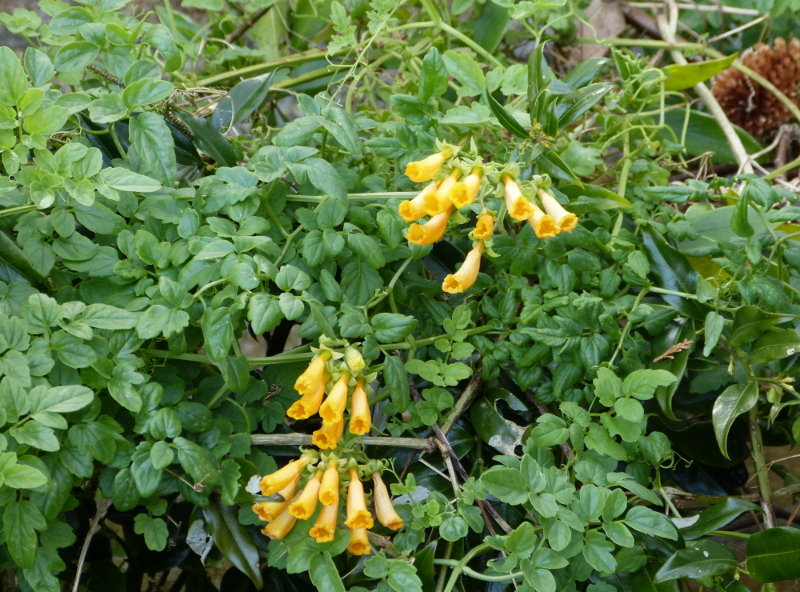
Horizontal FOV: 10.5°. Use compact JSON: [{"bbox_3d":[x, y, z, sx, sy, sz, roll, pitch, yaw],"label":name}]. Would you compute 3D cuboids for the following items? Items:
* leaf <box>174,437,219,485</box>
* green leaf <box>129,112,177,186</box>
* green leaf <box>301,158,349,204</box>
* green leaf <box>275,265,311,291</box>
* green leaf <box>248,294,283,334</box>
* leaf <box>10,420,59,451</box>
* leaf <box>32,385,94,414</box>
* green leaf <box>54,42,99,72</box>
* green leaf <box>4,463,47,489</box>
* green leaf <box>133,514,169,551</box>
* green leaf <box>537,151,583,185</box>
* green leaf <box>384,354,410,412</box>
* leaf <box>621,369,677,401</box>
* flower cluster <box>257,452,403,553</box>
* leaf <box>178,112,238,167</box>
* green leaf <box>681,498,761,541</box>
[{"bbox_3d":[-0.121,0.098,2.580,0.019,0.010,0.036,-38,77,-22],"label":"leaf"},{"bbox_3d":[-0.125,-0.074,2.200,0.019,0.007,0.044,-20,70,-15],"label":"green leaf"},{"bbox_3d":[-0.036,-0.056,2.129,0.016,0.008,0.031,-34,74,-31],"label":"green leaf"},{"bbox_3d":[-0.054,-0.009,2.170,0.017,0.006,0.015,16,61,9],"label":"green leaf"},{"bbox_3d":[-0.081,0.011,2.620,0.021,0.008,0.026,4,64,9],"label":"green leaf"},{"bbox_3d":[-0.172,0.067,2.043,0.024,0.006,0.014,21,59,3],"label":"leaf"},{"bbox_3d":[-0.181,0.056,2.340,0.035,0.005,0.016,-17,55,-12],"label":"leaf"},{"bbox_3d":[-0.165,-0.122,2.220,0.025,0.006,0.016,-26,63,-14],"label":"green leaf"},{"bbox_3d":[-0.220,0.106,2.550,0.025,0.008,0.018,4,53,-4],"label":"green leaf"},{"bbox_3d":[-0.138,0.131,2.400,0.020,0.021,0.004,-14,-23,-6],"label":"green leaf"},{"bbox_3d":[0.083,-0.067,2.250,0.030,0.006,0.011,38,61,8],"label":"green leaf"},{"bbox_3d":[-0.002,0.053,2.610,0.014,0.035,0.009,-7,-10,-16],"label":"green leaf"},{"bbox_3d":[0.119,0.043,2.061,0.026,0.006,0.015,-22,62,-12],"label":"leaf"},{"bbox_3d":[-0.043,0.124,2.585,0.090,0.052,0.050,0,20,0],"label":"flower cluster"},{"bbox_3d":[-0.096,-0.076,2.182,0.049,0.009,0.019,45,60,5],"label":"leaf"},{"bbox_3d":[0.179,0.124,2.420,0.051,0.010,0.019,-19,56,-14],"label":"green leaf"}]

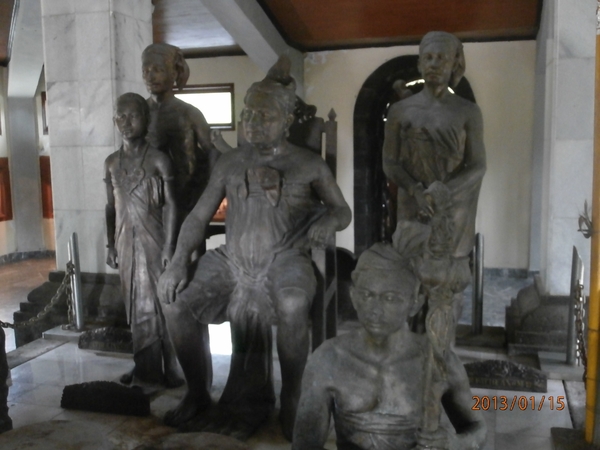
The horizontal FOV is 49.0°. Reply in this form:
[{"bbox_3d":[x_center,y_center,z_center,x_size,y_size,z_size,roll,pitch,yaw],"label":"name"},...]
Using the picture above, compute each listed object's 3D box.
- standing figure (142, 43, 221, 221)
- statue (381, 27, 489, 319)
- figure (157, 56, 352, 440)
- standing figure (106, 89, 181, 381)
[{"bbox_3d":[-0.671,-0.103,3.341,0.490,1.604,0.390,2,7,20],"label":"standing figure"},{"bbox_3d":[0.632,-0.091,3.113,0.500,1.610,0.370,1,7,13],"label":"statue"},{"bbox_3d":[-0.171,0.034,2.744,0.670,1.468,0.840,2,7,17],"label":"figure"},{"bbox_3d":[-0.718,0.075,3.001,0.350,1.334,0.290,1,7,14],"label":"standing figure"}]

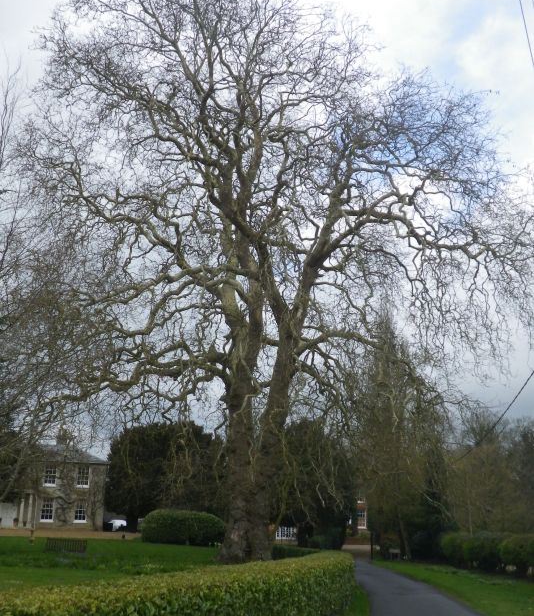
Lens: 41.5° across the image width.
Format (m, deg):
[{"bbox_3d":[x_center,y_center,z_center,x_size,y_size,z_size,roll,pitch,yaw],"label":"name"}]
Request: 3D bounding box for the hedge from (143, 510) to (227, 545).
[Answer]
[{"bbox_3d":[-4.973,13.043,42.000,4.900,2.000,3.400,1,-17,0],"label":"hedge"}]

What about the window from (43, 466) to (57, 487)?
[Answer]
[{"bbox_3d":[-20.048,15.531,65.000,1.120,1.950,0.200,3,-17,-8],"label":"window"}]

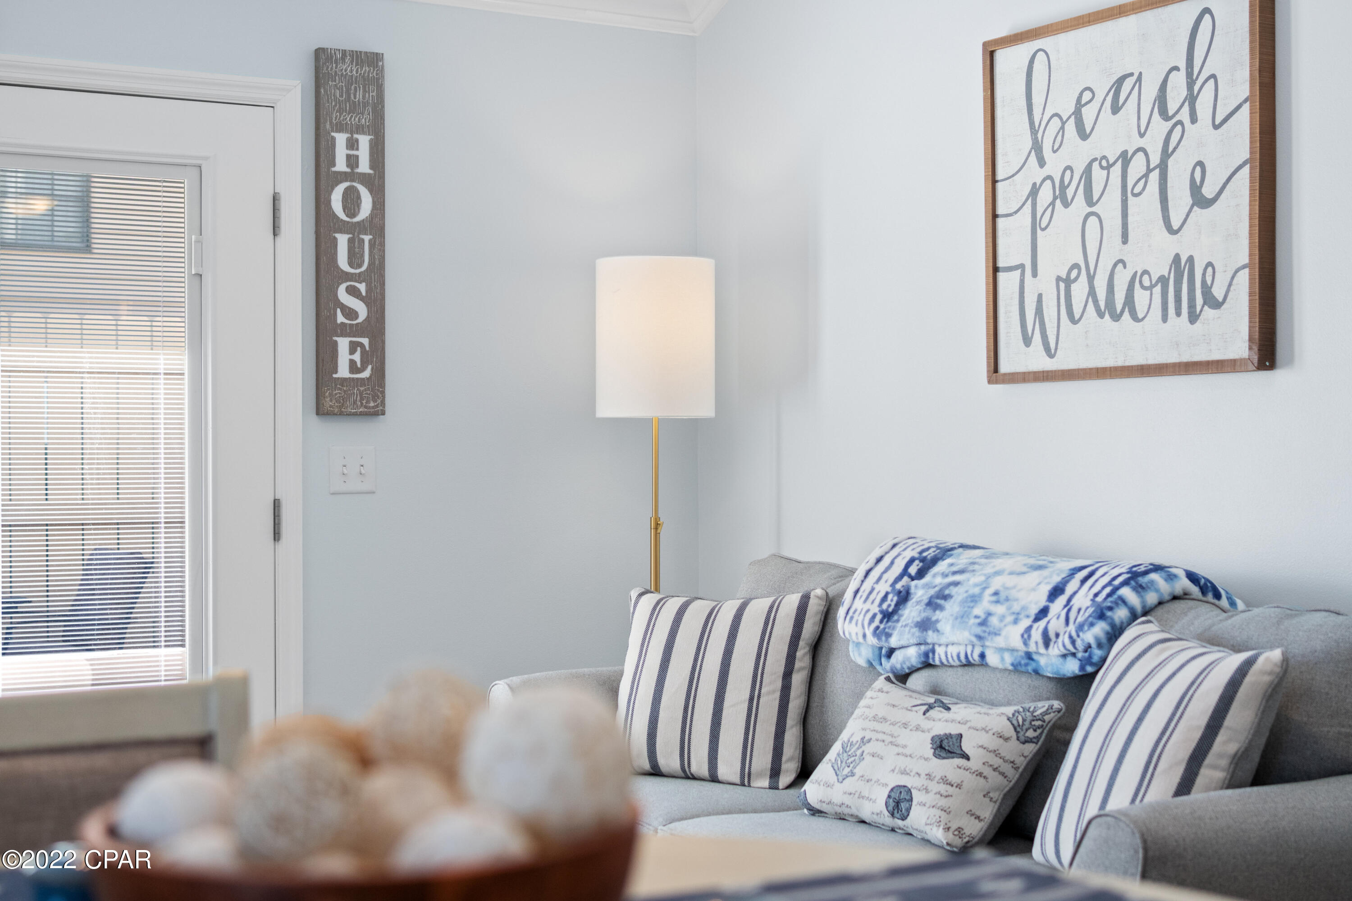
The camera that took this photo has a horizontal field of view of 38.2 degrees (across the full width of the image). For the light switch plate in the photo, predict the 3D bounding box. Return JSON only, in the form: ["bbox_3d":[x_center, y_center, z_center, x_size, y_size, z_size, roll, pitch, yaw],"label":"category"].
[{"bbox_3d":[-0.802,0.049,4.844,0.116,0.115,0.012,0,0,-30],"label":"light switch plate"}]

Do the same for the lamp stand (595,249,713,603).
[{"bbox_3d":[-0.051,0.360,4.966,0.303,1.681,0.303,0,0,0],"label":"lamp stand"}]

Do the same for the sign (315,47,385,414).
[{"bbox_3d":[-0.805,-0.536,4.831,0.170,0.902,0.032,0,0,-30],"label":"sign"}]

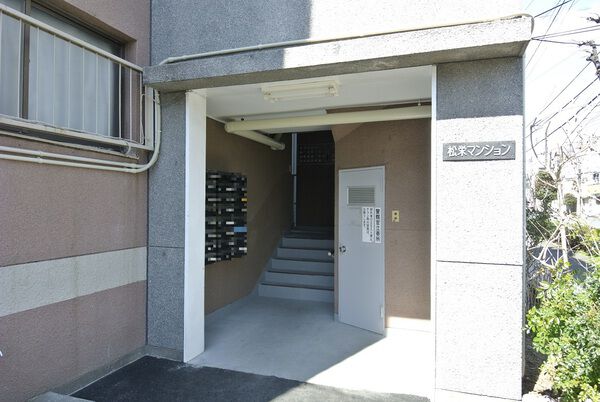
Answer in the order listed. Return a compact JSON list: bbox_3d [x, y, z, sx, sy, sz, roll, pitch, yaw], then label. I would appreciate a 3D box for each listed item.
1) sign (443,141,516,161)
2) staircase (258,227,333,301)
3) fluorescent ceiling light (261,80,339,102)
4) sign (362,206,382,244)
[{"bbox_3d":[1.276,-0.352,2.854,0.471,0.132,0.022,0,-1,19],"label":"sign"},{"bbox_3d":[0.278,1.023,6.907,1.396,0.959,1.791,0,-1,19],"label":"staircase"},{"bbox_3d":[0.002,-0.981,3.608,0.709,0.093,0.141,0,-1,19],"label":"fluorescent ceiling light"},{"bbox_3d":[0.814,0.275,4.544,0.006,0.397,0.275,1,-1,-40],"label":"sign"}]

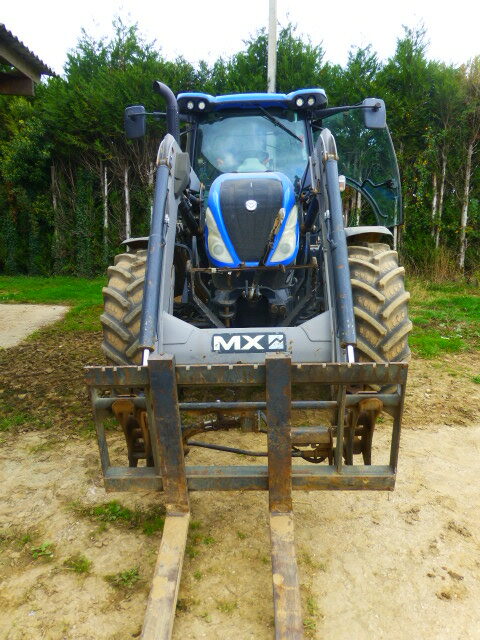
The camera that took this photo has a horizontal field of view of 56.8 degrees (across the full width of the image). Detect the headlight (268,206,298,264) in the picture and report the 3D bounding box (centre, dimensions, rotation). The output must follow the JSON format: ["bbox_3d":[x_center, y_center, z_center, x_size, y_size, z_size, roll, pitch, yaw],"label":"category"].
[{"bbox_3d":[0.319,-0.624,3.220,0.210,0.400,0.250,-2,11,-6],"label":"headlight"}]

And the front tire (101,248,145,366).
[{"bbox_3d":[-0.785,0.055,3.870,0.430,1.310,1.310,0,11,2],"label":"front tire"}]

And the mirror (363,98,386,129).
[{"bbox_3d":[1.424,-2.178,4.680,0.220,0.310,0.100,-3,11,-11],"label":"mirror"}]

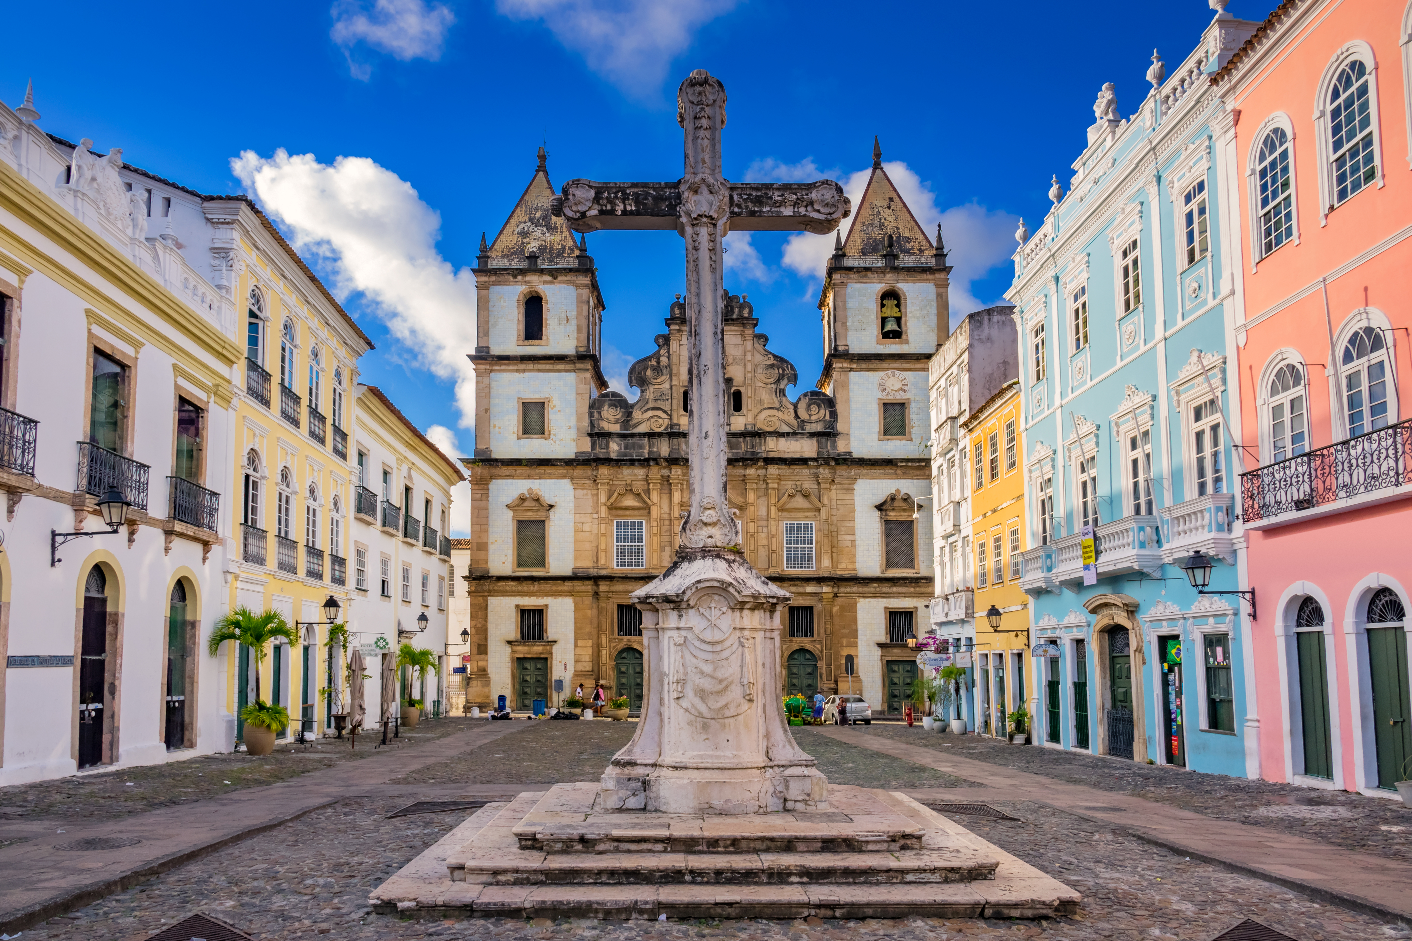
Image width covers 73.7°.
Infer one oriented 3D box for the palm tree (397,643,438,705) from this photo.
[{"bbox_3d":[-11.457,8.052,37.228,1.500,2.300,1.500,0,-11,-2],"label":"palm tree"}]

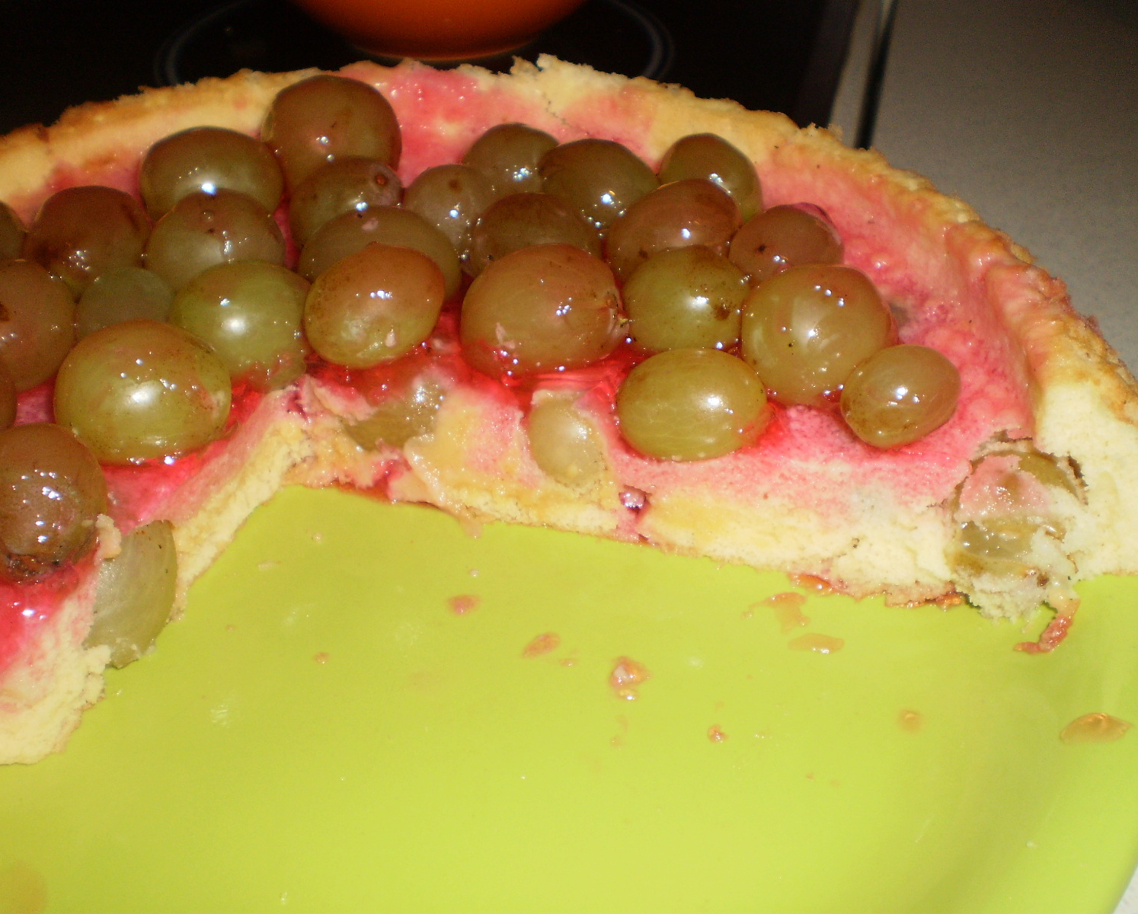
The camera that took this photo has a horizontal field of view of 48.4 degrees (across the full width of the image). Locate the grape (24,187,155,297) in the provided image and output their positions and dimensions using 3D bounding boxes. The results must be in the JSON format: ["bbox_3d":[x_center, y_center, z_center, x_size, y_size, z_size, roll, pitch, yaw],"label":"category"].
[{"bbox_3d":[-0.086,-0.038,0.225,0.021,0.019,0.019,1,39,0],"label":"grape"}]

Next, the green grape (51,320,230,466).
[{"bbox_3d":[-0.064,-0.010,0.191,0.025,0.021,0.021,6,40,6],"label":"green grape"}]

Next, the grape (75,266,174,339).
[{"bbox_3d":[-0.078,-0.025,0.223,0.018,0.017,0.017,0,39,0],"label":"grape"}]

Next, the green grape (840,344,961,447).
[{"bbox_3d":[0.052,-0.010,0.197,0.020,0.015,0.015,-21,44,-24],"label":"green grape"}]

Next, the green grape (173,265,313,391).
[{"bbox_3d":[-0.056,-0.023,0.215,0.024,0.021,0.023,0,39,0],"label":"green grape"}]

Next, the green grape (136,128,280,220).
[{"bbox_3d":[-0.071,-0.055,0.251,0.029,0.021,0.025,0,39,0],"label":"green grape"}]

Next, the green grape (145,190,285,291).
[{"bbox_3d":[-0.063,-0.037,0.224,0.024,0.020,0.020,1,39,0],"label":"green grape"}]

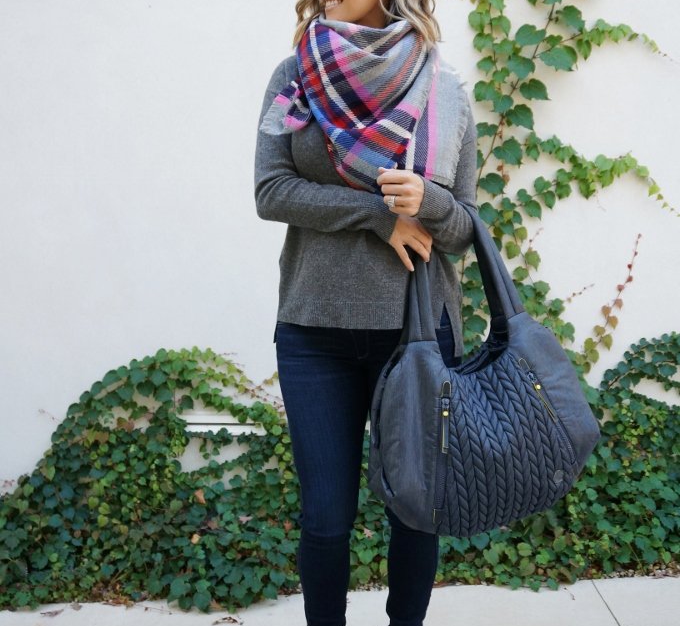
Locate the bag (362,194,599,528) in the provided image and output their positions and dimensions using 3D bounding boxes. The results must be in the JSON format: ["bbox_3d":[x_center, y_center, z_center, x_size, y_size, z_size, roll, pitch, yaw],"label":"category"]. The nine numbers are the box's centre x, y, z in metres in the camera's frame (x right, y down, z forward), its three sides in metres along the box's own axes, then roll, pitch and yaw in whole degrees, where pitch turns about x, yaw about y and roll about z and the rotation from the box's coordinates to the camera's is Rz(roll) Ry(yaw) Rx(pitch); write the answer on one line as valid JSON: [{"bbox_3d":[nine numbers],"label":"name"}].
[{"bbox_3d":[0.283,0.107,1.868,0.430,0.590,0.190,-9,9,-9],"label":"bag"}]

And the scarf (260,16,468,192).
[{"bbox_3d":[0.049,-0.409,1.914,0.390,0.320,0.270,1,7,5],"label":"scarf"}]

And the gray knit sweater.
[{"bbox_3d":[0.055,-0.207,1.947,0.450,0.640,0.320,2,10,12],"label":"gray knit sweater"}]

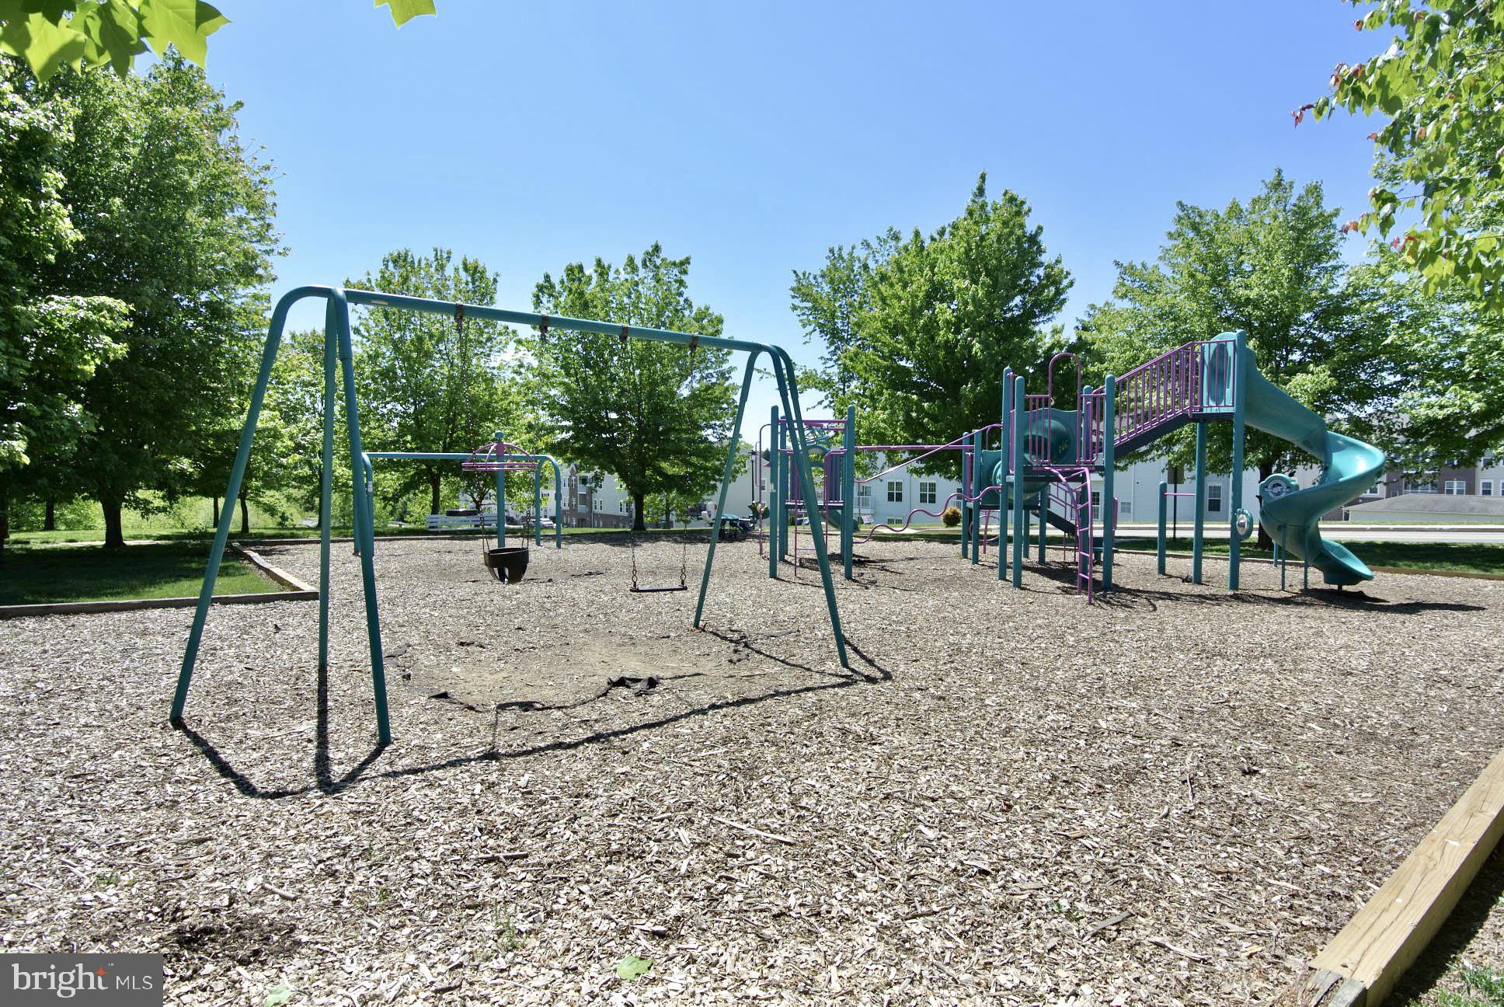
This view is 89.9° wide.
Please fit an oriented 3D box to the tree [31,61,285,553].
[{"bbox_3d":[-12.848,-4.256,16.000,5.000,10.360,5.000,0,2,0],"label":"tree"}]

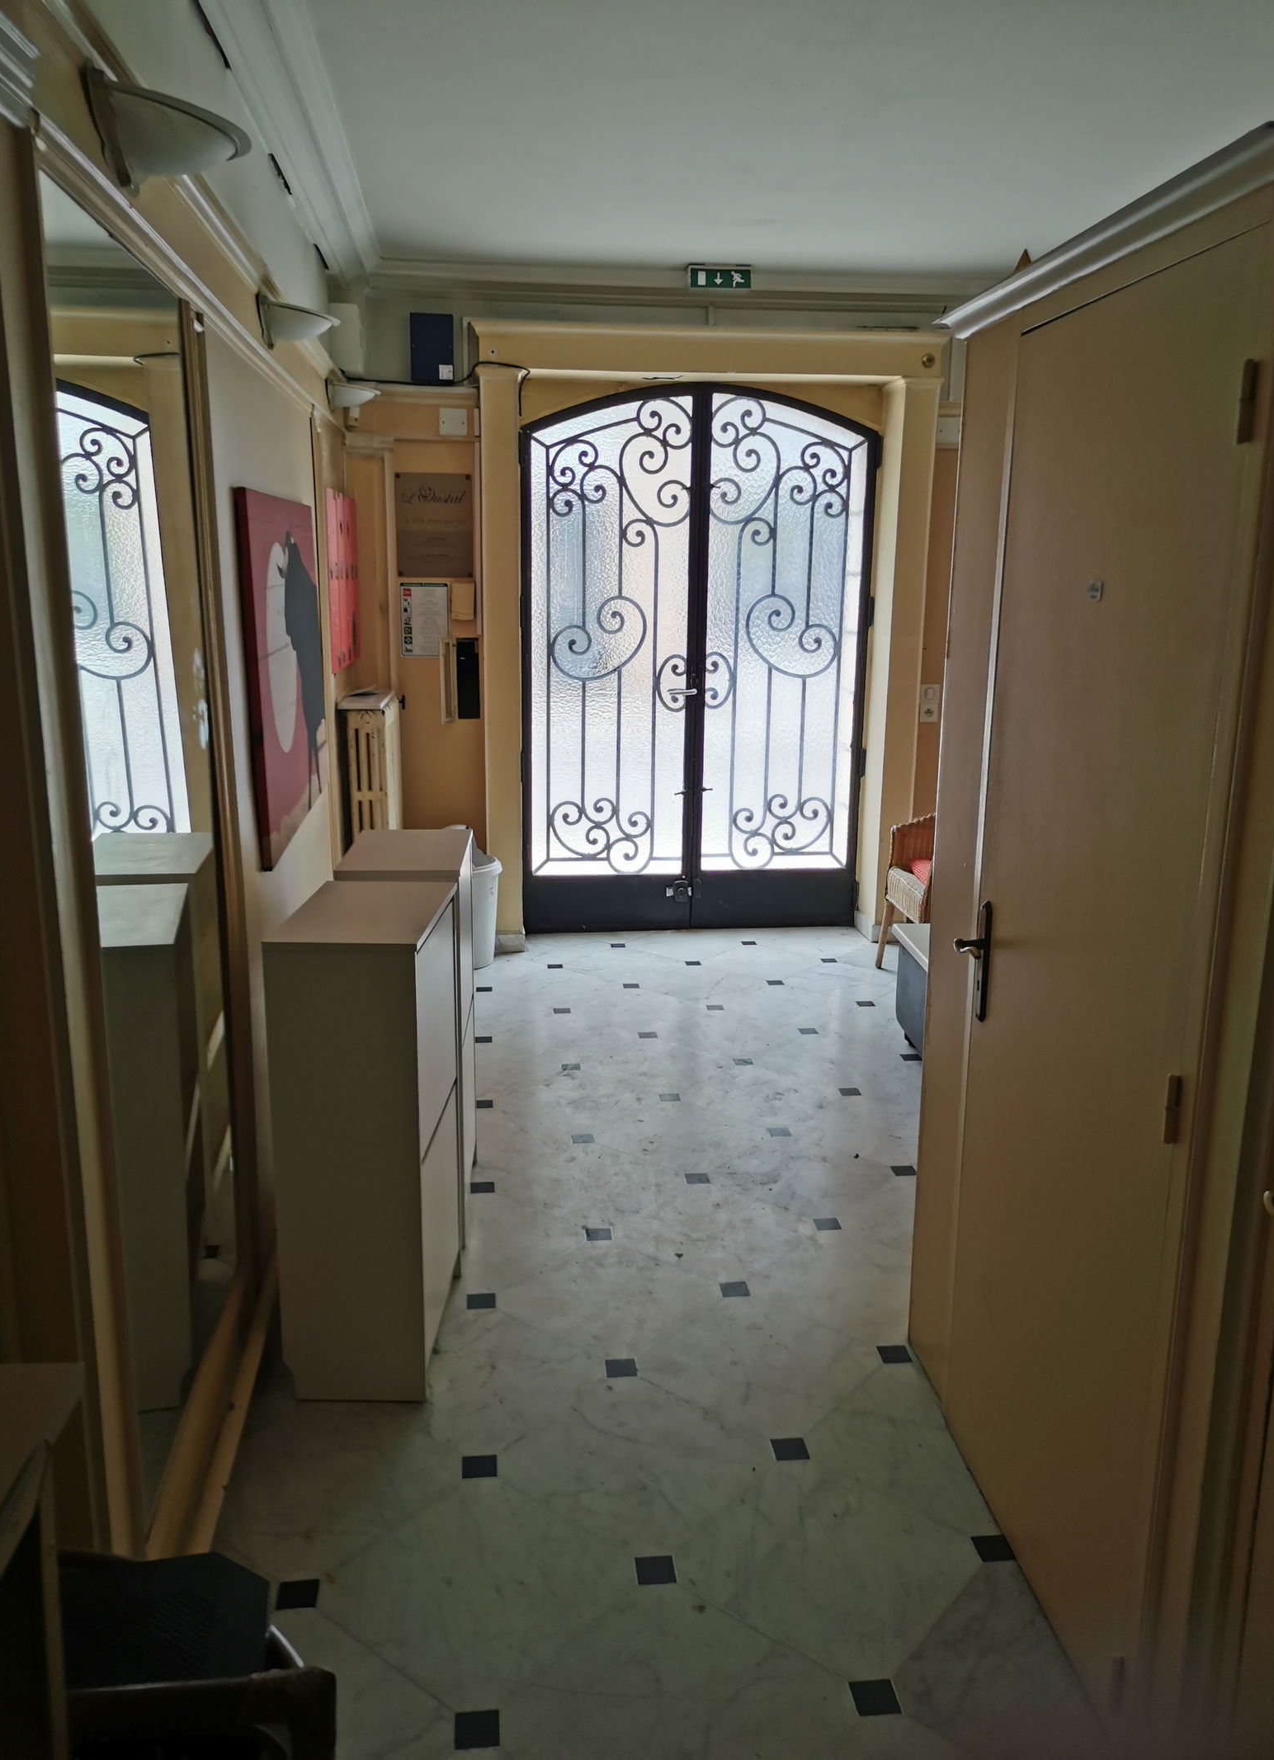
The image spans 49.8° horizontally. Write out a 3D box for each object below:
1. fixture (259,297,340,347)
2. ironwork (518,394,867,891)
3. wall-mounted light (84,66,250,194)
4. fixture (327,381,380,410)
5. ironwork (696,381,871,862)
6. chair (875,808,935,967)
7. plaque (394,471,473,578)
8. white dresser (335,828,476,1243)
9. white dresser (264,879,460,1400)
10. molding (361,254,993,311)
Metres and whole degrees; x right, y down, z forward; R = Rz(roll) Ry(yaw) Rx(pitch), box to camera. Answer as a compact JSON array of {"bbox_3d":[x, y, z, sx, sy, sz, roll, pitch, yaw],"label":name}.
[{"bbox_3d":[-0.811,-1.351,3.363,0.168,0.105,0.430,-1,13,-7],"label":"fixture"},{"bbox_3d":[0.272,-1.014,5.924,1.500,2.120,0.050,-1,13,-6],"label":"ironwork"},{"bbox_3d":[-0.636,-1.028,1.949,0.168,0.105,0.430,-1,13,-7],"label":"wall-mounted light"},{"bbox_3d":[-1.000,-1.711,4.897,0.168,0.105,0.430,-1,13,-7],"label":"fixture"},{"bbox_3d":[0.632,-1.034,5.958,0.750,2.060,0.040,-1,13,-6],"label":"ironwork"},{"bbox_3d":[1.309,0.042,5.314,0.570,0.780,0.570,-2,13,-9],"label":"chair"},{"bbox_3d":[-0.820,-1.436,5.586,0.300,0.400,0.020,-1,13,-6],"label":"plaque"},{"bbox_3d":[-0.564,0.374,3.444,0.280,0.930,0.490,0,13,-3],"label":"white dresser"},{"bbox_3d":[-0.539,0.513,2.834,0.280,0.930,0.490,1,13,1],"label":"white dresser"},{"bbox_3d":[0.204,-2.337,5.428,2.700,0.130,0.150,-1,13,-6],"label":"molding"}]

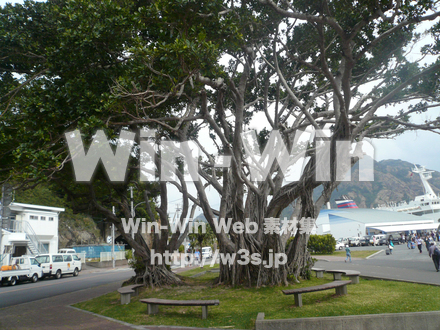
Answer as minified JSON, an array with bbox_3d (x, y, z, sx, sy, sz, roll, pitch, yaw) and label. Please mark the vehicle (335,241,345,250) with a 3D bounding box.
[{"bbox_3d":[16.738,12.049,52.951,4.100,1.480,1.680,-9,-13,25],"label":"vehicle"}]

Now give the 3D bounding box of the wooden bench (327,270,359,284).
[{"bbox_3d":[5.140,4.630,14.700,0.740,0.400,2.700,-4,-13,-6],"label":"wooden bench"}]

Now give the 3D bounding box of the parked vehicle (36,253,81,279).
[{"bbox_3d":[-13.850,8.770,30.900,1.690,1.970,4.690,-7,-13,10],"label":"parked vehicle"}]

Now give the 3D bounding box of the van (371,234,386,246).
[{"bbox_3d":[28.341,13.480,63.239,3.600,1.880,1.530,4,-14,-31],"label":"van"}]

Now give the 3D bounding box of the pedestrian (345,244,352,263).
[{"bbox_3d":[12.367,8.533,34.200,0.650,1.630,0.520,4,-15,-35],"label":"pedestrian"}]

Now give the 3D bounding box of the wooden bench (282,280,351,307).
[{"bbox_3d":[2.910,3.710,10.240,2.700,0.400,0.740,4,-15,-35],"label":"wooden bench"}]

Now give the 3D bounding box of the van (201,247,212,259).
[{"bbox_3d":[-2.262,15.049,61.000,1.620,1.900,4.100,-5,-13,5],"label":"van"}]

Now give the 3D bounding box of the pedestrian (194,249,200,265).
[{"bbox_3d":[-2.379,9.611,37.300,0.580,1.700,0.420,-4,-13,2],"label":"pedestrian"}]

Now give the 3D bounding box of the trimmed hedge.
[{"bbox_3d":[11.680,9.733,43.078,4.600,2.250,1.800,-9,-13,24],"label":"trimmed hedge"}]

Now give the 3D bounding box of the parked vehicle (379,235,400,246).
[{"bbox_3d":[29.914,13.188,62.259,4.100,1.850,1.650,5,-15,-34],"label":"parked vehicle"}]

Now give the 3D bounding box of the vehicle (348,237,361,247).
[{"bbox_3d":[25.095,14.100,65.192,3.600,1.880,1.530,5,-15,-33],"label":"vehicle"}]

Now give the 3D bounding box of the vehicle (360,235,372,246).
[{"bbox_3d":[25.727,13.399,62.500,1.550,1.780,3.700,-14,-16,36],"label":"vehicle"}]

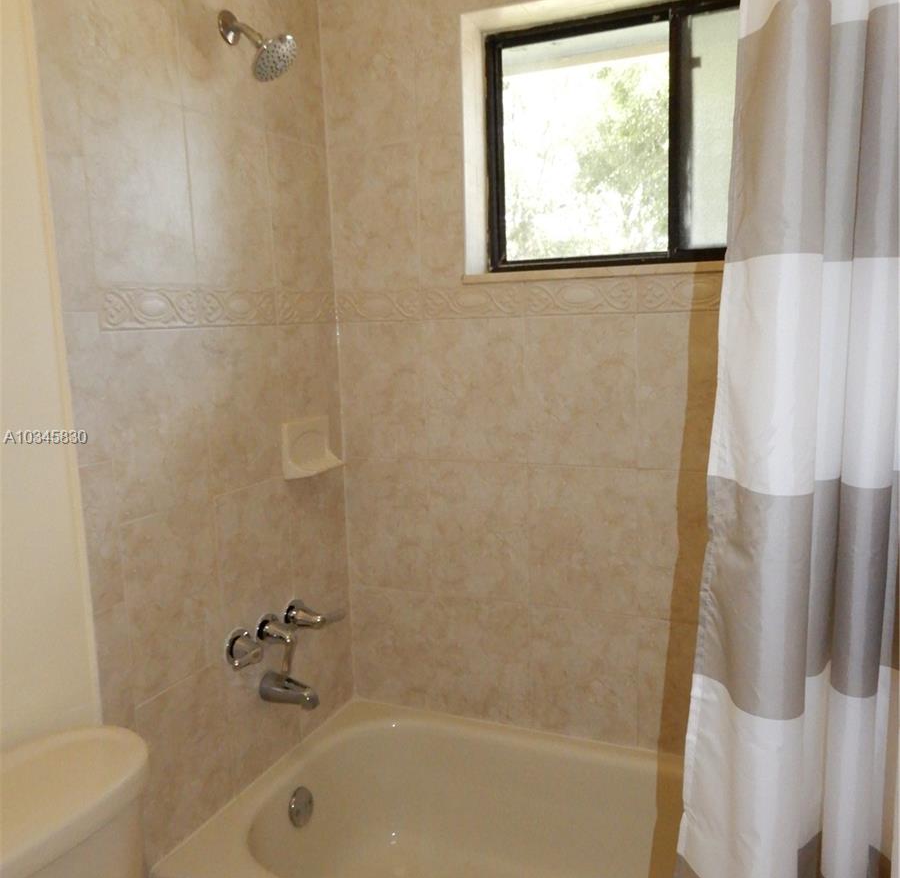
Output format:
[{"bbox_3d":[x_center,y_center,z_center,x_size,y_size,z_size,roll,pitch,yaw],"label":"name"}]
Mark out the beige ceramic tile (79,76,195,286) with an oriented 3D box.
[{"bbox_3d":[-0.554,-0.443,1.495,0.010,0.338,0.245,2,9,25],"label":"beige ceramic tile"}]

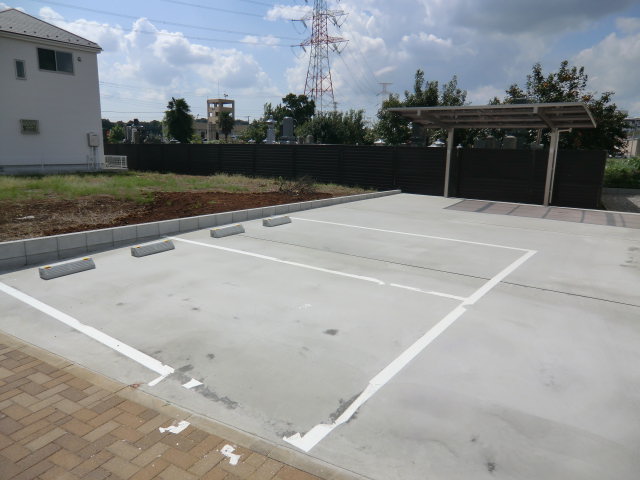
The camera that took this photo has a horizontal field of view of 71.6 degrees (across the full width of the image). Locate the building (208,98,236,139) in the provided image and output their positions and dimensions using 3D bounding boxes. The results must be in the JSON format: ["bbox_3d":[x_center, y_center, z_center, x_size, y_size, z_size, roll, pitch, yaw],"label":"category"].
[{"bbox_3d":[-25.789,-30.843,115.000,5.040,11.660,5.040,8,14,32],"label":"building"}]

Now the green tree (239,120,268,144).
[{"bbox_3d":[-5.426,-8.043,36.339,2.430,3.370,2.430,-1,12,-8],"label":"green tree"}]

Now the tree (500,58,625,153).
[{"bbox_3d":[9.873,-4.673,18.510,4.710,5.080,4.240,7,13,27],"label":"tree"}]

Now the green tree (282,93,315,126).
[{"bbox_3d":[-2.489,-12.996,50.743,3.610,7.400,3.610,0,12,-3],"label":"green tree"}]

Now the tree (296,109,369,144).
[{"bbox_3d":[0.836,-7.134,31.421,5.030,4.190,3.270,1,12,1],"label":"tree"}]

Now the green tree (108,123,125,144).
[{"bbox_3d":[-20.207,-10.073,44.303,1.590,3.020,1.590,-4,13,-24],"label":"green tree"}]

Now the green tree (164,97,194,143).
[{"bbox_3d":[-18.433,-15.133,58.743,3.920,7.400,3.920,-2,12,-17],"label":"green tree"}]

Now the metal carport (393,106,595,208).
[{"bbox_3d":[4.676,-2.313,12.700,5.050,2.660,2.650,9,14,35],"label":"metal carport"}]

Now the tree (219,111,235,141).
[{"bbox_3d":[-17.968,-21.776,85.621,3.070,6.190,3.070,-1,12,-12],"label":"tree"}]

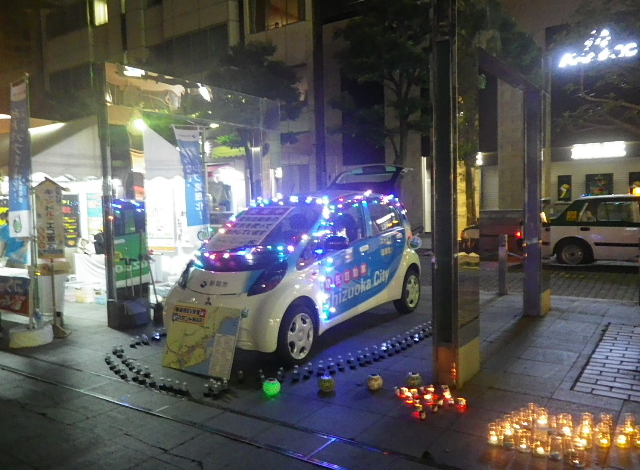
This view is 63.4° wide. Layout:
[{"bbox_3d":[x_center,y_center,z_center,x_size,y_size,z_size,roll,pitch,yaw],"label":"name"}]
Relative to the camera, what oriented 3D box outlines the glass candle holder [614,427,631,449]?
[{"bbox_3d":[1.700,1.133,2.902,0.067,0.102,0.067,-1,3,0],"label":"glass candle holder"}]

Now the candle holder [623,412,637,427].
[{"bbox_3d":[1.835,1.123,3.065,0.067,0.102,0.067,-1,3,0],"label":"candle holder"}]

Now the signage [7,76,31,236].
[{"bbox_3d":[-3.570,-0.883,6.135,0.520,1.820,0.050,1,4,39],"label":"signage"}]

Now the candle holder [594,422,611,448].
[{"bbox_3d":[1.641,1.160,2.997,0.072,0.110,0.072,-2,3,0],"label":"candle holder"}]

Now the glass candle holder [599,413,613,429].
[{"bbox_3d":[1.738,1.150,3.143,0.066,0.110,0.066,-2,3,0],"label":"glass candle holder"}]

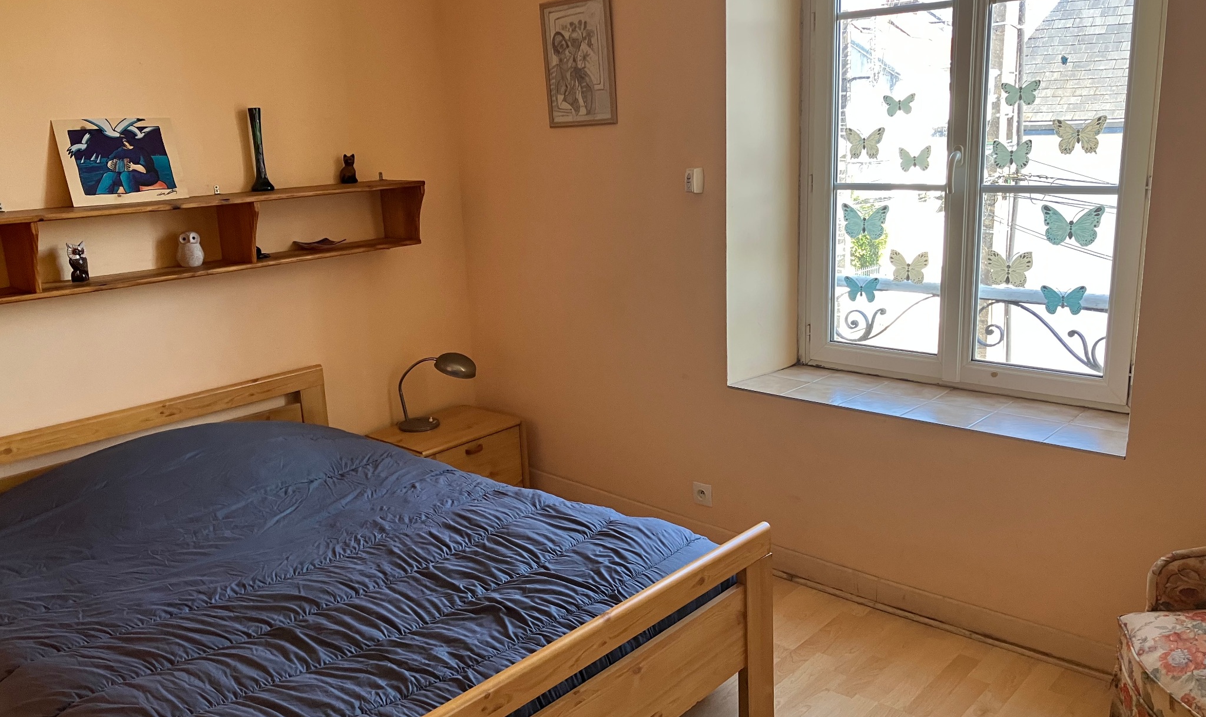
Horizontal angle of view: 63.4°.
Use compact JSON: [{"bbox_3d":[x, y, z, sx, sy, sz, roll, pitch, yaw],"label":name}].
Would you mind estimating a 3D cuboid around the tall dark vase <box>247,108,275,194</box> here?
[{"bbox_3d":[-1.134,-0.683,3.211,0.074,0.272,0.074,10,18,40],"label":"tall dark vase"}]

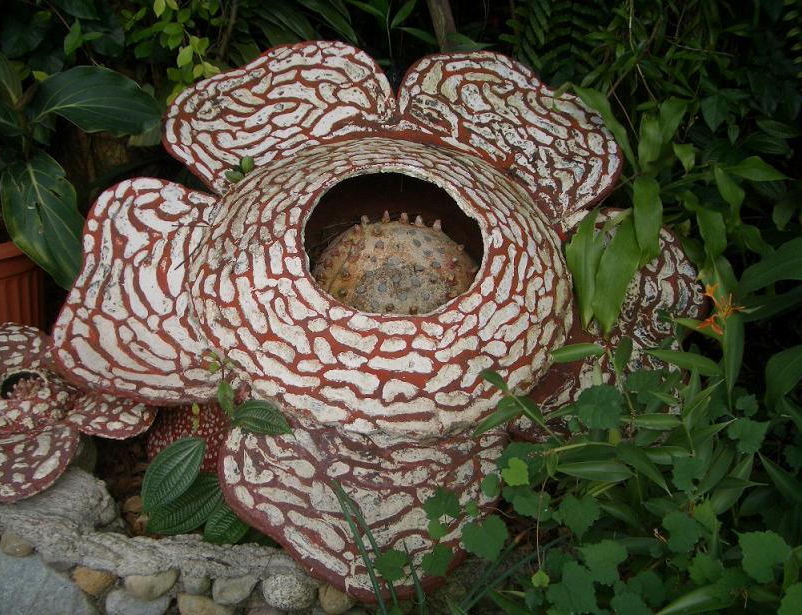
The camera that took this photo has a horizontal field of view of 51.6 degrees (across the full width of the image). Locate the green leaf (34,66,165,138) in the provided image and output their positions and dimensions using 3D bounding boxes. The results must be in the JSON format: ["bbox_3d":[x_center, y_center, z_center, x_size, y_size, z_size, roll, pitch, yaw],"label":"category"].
[{"bbox_3d":[-0.679,-0.460,1.850,0.275,0.044,0.163,-1,69,-15],"label":"green leaf"}]

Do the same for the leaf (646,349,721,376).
[{"bbox_3d":[0.513,0.101,1.503,0.138,0.020,0.040,17,66,22],"label":"leaf"}]

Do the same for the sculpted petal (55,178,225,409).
[{"bbox_3d":[-0.491,-0.032,1.552,0.318,0.097,0.455,-4,60,-7],"label":"sculpted petal"}]

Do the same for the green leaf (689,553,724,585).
[{"bbox_3d":[0.450,0.384,1.220,0.048,0.012,0.047,-10,50,7],"label":"green leaf"}]

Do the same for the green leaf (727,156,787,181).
[{"bbox_3d":[0.752,-0.293,1.750,0.121,0.017,0.055,19,71,24],"label":"green leaf"}]

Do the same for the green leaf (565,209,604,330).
[{"bbox_3d":[0.327,-0.069,1.470,0.062,0.221,0.014,3,-11,12],"label":"green leaf"}]

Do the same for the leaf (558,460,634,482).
[{"bbox_3d":[0.334,0.284,1.423,0.127,0.020,0.039,2,55,10],"label":"leaf"}]

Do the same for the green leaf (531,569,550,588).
[{"bbox_3d":[0.226,0.439,1.341,0.029,0.008,0.030,2,51,8],"label":"green leaf"}]

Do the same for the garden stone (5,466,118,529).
[{"bbox_3d":[-0.631,0.353,1.540,0.205,0.085,0.120,0,30,0],"label":"garden stone"}]

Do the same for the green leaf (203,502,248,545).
[{"bbox_3d":[-0.298,0.365,1.400,0.069,0.015,0.085,19,53,6],"label":"green leaf"}]

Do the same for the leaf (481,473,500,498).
[{"bbox_3d":[0.144,0.285,1.330,0.029,0.005,0.044,-4,61,3],"label":"leaf"}]

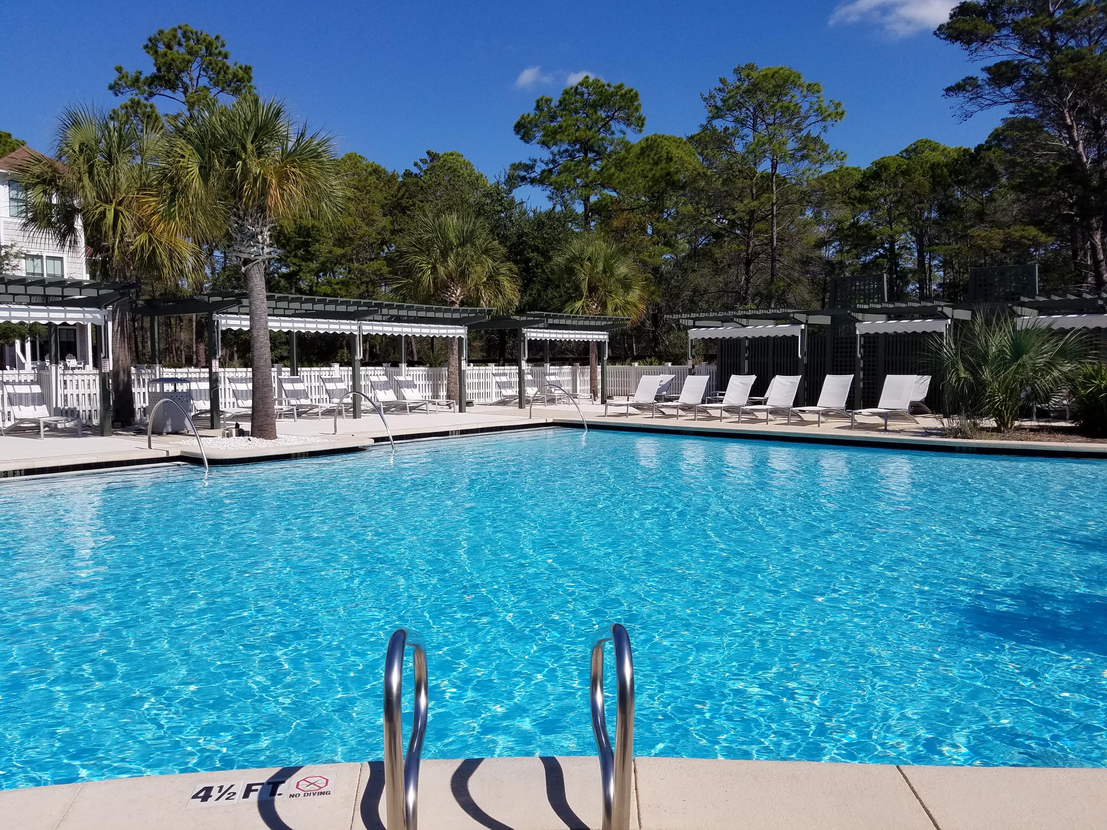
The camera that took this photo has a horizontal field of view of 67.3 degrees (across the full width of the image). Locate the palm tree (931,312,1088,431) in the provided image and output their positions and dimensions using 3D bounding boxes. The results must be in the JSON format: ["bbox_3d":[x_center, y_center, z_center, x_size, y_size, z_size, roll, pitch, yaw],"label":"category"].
[{"bbox_3d":[9.450,-0.899,17.277,2.830,2.500,2.830,2,4,29],"label":"palm tree"}]

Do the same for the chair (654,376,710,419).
[{"bbox_3d":[3.450,-0.483,21.962,0.690,1.090,2.000,3,4,37],"label":"chair"}]

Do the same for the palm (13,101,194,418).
[{"bbox_3d":[-9.947,-3.295,18.632,3.561,7.116,3.561,-2,4,-28],"label":"palm"}]

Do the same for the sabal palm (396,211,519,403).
[{"bbox_3d":[-3.264,-3.601,28.231,4.187,6.541,4.187,0,4,-7],"label":"sabal palm"}]

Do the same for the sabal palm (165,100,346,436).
[{"bbox_3d":[-5.560,-2.729,15.561,3.125,6.365,3.125,-1,4,-19],"label":"sabal palm"}]

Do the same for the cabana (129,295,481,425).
[{"bbox_3d":[-6.001,-1.431,21.820,4.600,3.000,8.646,3,5,39],"label":"cabana"}]

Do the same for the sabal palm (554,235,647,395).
[{"bbox_3d":[1.929,-4.028,34.116,3.816,6.665,3.816,0,4,3],"label":"sabal palm"}]

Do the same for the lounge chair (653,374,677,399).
[{"bbox_3d":[3.420,-0.840,28.302,0.690,1.020,2.000,3,4,37],"label":"lounge chair"}]

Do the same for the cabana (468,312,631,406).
[{"bbox_3d":[-0.619,-1.830,28.267,4.600,3.000,5.099,3,5,39],"label":"cabana"}]

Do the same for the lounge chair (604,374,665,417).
[{"bbox_3d":[2.250,-0.529,22.711,0.690,1.090,2.000,3,4,37],"label":"lounge chair"}]

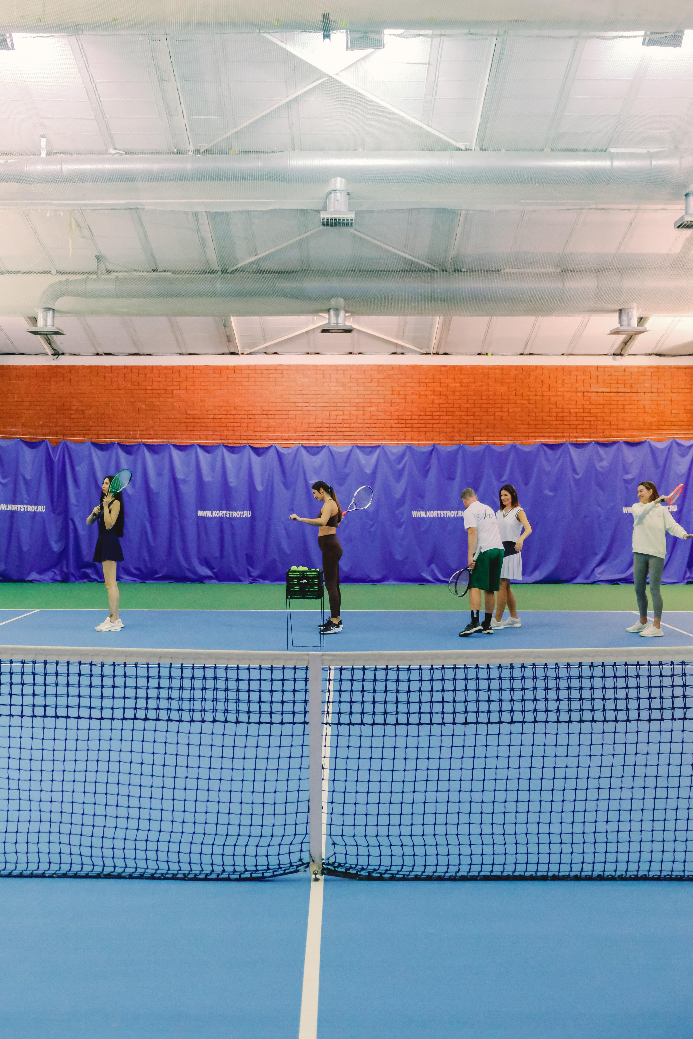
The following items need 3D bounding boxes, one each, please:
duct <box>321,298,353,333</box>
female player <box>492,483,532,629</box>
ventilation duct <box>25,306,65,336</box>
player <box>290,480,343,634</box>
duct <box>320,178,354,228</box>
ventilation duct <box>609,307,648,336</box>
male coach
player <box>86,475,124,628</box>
[{"bbox_3d":[-0.144,-3.080,18.300,0.460,0.487,0.440,0,1,-6],"label":"duct"},{"bbox_3d":[1.991,0.443,14.647,0.480,1.730,0.420,1,1,41],"label":"female player"},{"bbox_3d":[-4.543,-2.995,18.300,0.460,0.378,0.440,0,1,2],"label":"ventilation duct"},{"bbox_3d":[-0.346,0.430,14.236,0.630,1.757,0.430,0,1,-6],"label":"player"},{"bbox_3d":[-0.106,-3.933,15.000,0.430,0.524,0.440,0,1,0],"label":"duct"},{"bbox_3d":[4.258,-3.002,18.300,0.460,0.375,0.440,0,1,-6],"label":"ventilation duct"},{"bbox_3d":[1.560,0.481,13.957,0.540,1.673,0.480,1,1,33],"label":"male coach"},{"bbox_3d":[-2.844,0.392,14.316,0.450,1.819,0.430,0,1,-12],"label":"player"}]

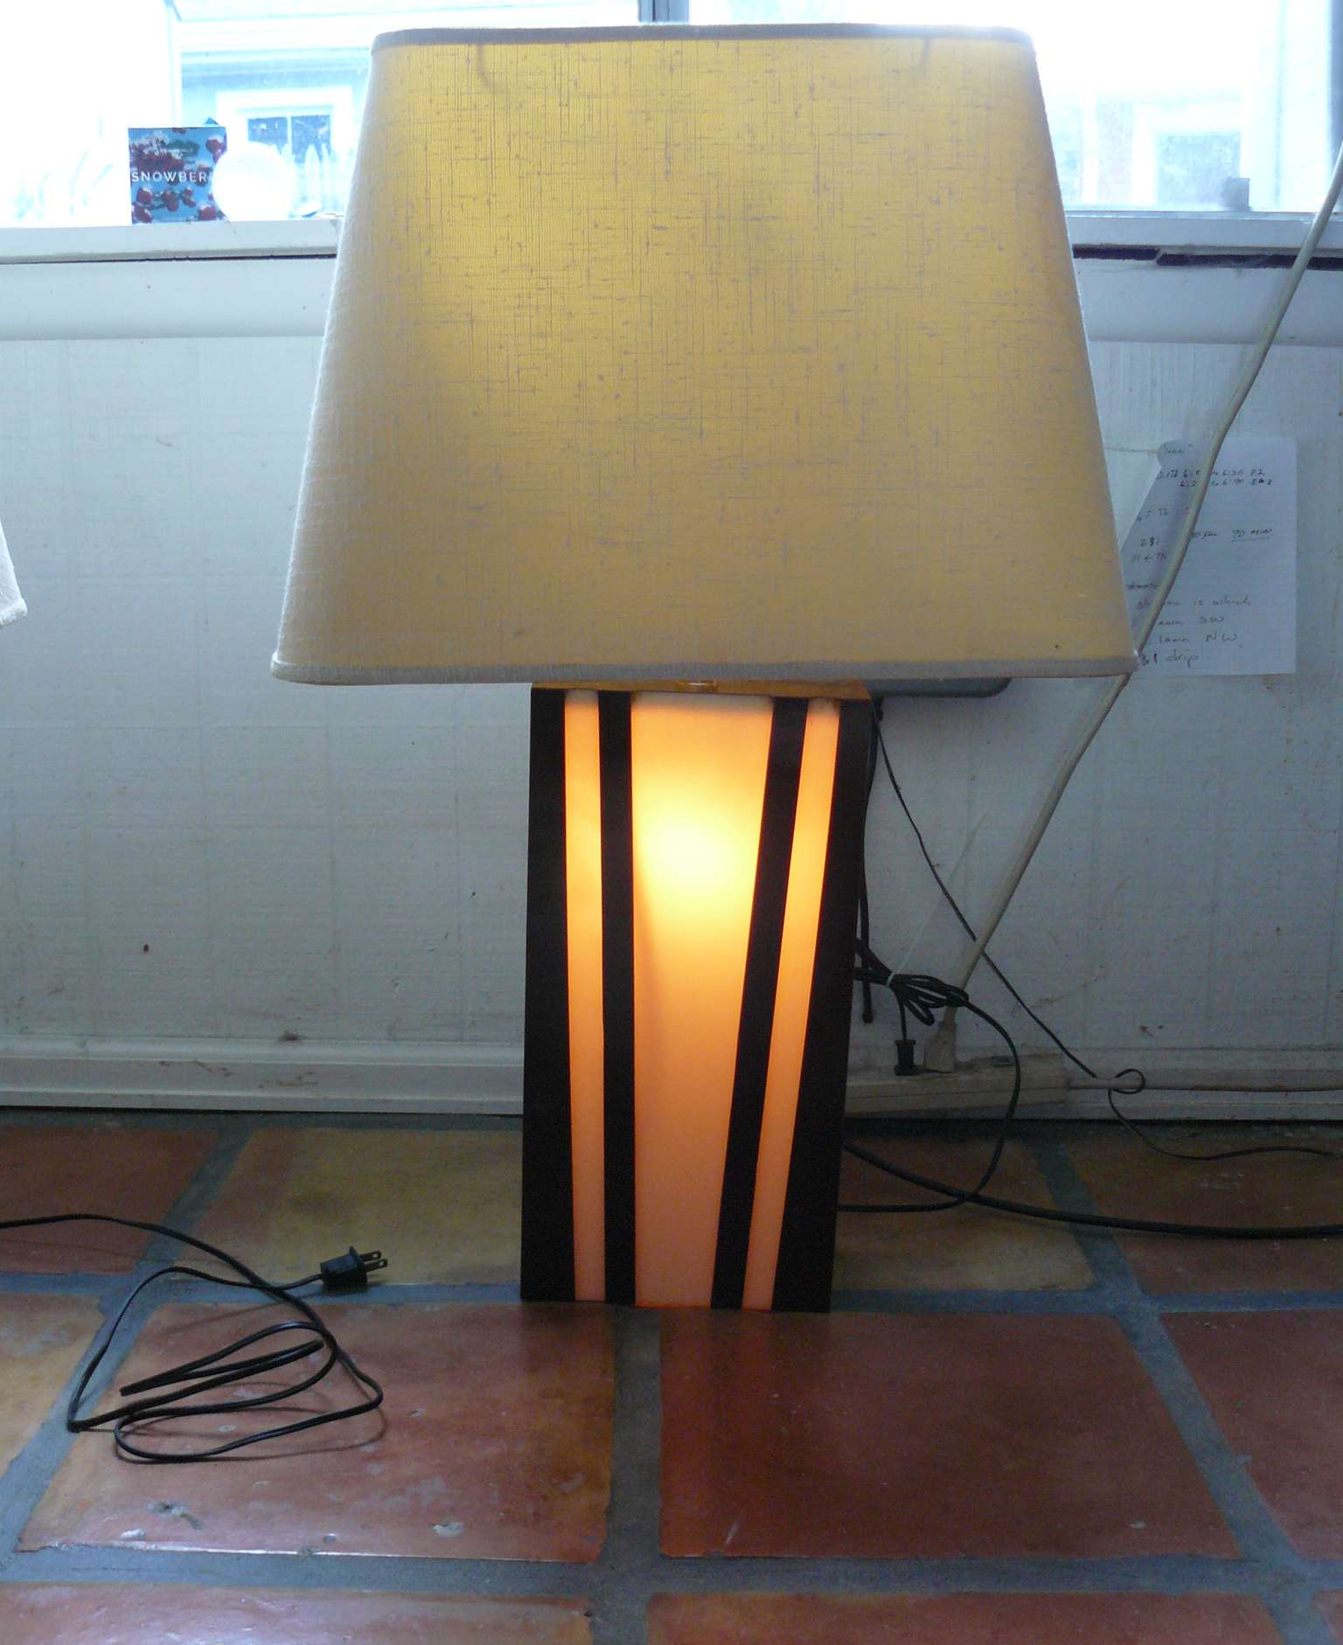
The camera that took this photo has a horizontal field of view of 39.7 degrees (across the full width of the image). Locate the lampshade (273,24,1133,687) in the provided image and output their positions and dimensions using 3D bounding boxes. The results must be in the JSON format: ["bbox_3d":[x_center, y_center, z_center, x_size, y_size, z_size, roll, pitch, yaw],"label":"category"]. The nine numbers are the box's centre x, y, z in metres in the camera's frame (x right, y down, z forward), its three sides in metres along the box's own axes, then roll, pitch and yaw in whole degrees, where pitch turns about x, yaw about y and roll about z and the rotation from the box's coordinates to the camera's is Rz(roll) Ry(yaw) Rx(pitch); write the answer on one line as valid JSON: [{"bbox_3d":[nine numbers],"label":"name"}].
[{"bbox_3d":[0.018,-0.289,1.193,0.508,0.358,0.370,0,11,1],"label":"lampshade"}]

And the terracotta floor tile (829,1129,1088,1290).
[{"bbox_3d":[0.141,0.291,1.386,0.297,0.016,0.290,1,11,0],"label":"terracotta floor tile"}]

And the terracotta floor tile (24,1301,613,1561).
[{"bbox_3d":[-0.183,0.348,1.071,0.294,0.016,0.284,1,11,0],"label":"terracotta floor tile"}]

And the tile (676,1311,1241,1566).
[{"bbox_3d":[0.141,0.352,1.072,0.297,0.016,0.280,1,11,0],"label":"tile"}]

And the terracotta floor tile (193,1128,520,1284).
[{"bbox_3d":[-0.187,0.288,1.384,0.299,0.016,0.291,1,11,0],"label":"terracotta floor tile"}]

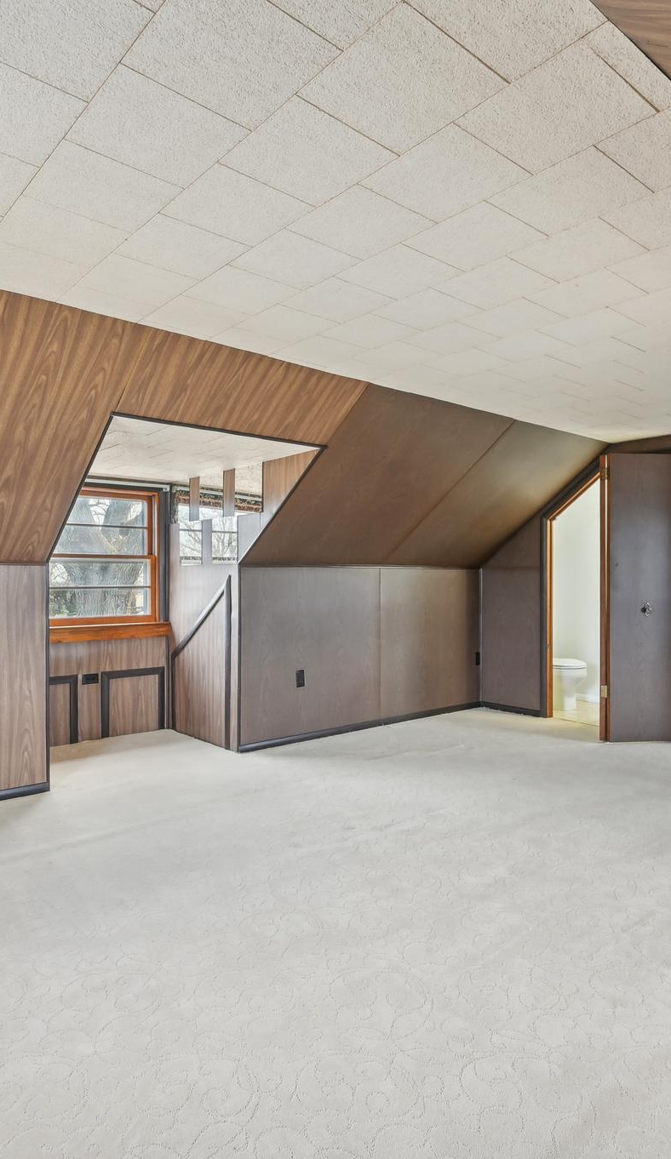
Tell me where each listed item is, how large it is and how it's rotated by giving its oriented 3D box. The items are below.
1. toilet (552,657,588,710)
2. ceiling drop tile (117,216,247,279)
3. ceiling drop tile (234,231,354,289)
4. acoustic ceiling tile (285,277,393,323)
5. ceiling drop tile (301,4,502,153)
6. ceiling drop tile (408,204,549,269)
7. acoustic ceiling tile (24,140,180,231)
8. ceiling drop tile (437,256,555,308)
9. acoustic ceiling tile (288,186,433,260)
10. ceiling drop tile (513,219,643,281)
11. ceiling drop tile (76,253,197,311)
[{"bbox_3d":[1.913,0.765,6.024,0.430,0.750,0.700,0,0,-40],"label":"toilet"},{"bbox_3d":[-0.461,-1.002,2.044,0.305,0.018,0.305,0,0,-40],"label":"ceiling drop tile"},{"bbox_3d":[-0.130,-1.011,2.143,0.306,0.018,0.304,0,0,-41],"label":"ceiling drop tile"},{"bbox_3d":[0.007,-1.012,2.451,0.306,0.018,0.304,0,0,-41],"label":"acoustic ceiling tile"},{"bbox_3d":[0.135,-1.002,1.375,0.305,0.018,0.305,0,0,-40],"label":"ceiling drop tile"},{"bbox_3d":[0.408,-1.000,1.983,0.305,0.018,0.305,0,1,-41],"label":"ceiling drop tile"},{"bbox_3d":[-0.598,-1.009,1.746,0.305,0.018,0.305,0,1,-41],"label":"acoustic ceiling tile"},{"bbox_3d":[0.540,-1.009,2.306,0.306,0.018,0.304,0,0,-41],"label":"ceiling drop tile"},{"bbox_3d":[0.070,-1.008,1.915,0.306,0.018,0.304,0,0,-41],"label":"acoustic ceiling tile"},{"bbox_3d":[0.739,-1.002,2.068,0.305,0.018,0.305,0,0,-40],"label":"ceiling drop tile"},{"bbox_3d":[-0.671,-1.016,2.295,0.305,0.018,0.314,0,1,-41],"label":"ceiling drop tile"}]

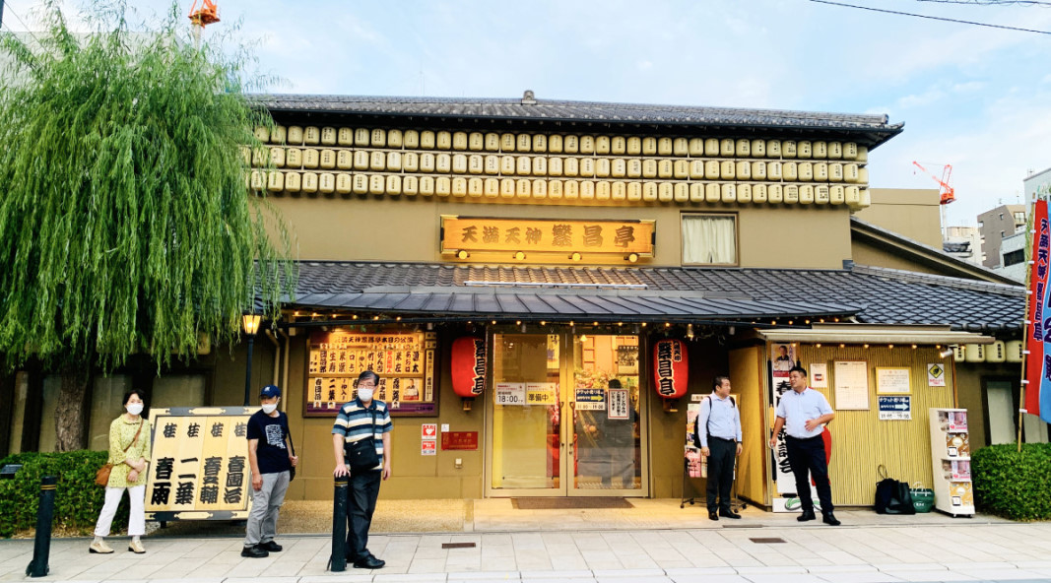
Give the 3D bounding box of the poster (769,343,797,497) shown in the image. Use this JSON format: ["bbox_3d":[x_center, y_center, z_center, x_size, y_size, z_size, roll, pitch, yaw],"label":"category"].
[{"bbox_3d":[3.188,1.570,9.639,0.345,1.870,0.040,1,-8,-5],"label":"poster"}]

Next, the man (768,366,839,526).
[{"bbox_3d":[3.104,1.713,8.882,0.630,1.715,0.400,-5,-10,28],"label":"man"}]

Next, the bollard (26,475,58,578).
[{"bbox_3d":[-4.207,2.040,6.874,0.155,0.825,0.145,0,-9,2],"label":"bollard"}]

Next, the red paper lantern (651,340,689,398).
[{"bbox_3d":[2.013,1.065,10.900,0.470,0.830,0.470,-2,-9,14],"label":"red paper lantern"}]

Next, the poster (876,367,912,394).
[{"bbox_3d":[4.621,1.120,9.913,0.455,0.345,0.025,1,-8,-5],"label":"poster"}]

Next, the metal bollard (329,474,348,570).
[{"bbox_3d":[-1.631,2.019,6.941,0.120,0.840,0.120,1,-8,-5],"label":"metal bollard"}]

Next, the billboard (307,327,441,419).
[{"bbox_3d":[-2.200,1.164,11.303,1.860,1.230,0.100,1,-8,-5],"label":"billboard"}]

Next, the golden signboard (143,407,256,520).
[{"bbox_3d":[-3.334,1.773,8.119,1.190,1.170,0.120,0,-17,0],"label":"golden signboard"}]

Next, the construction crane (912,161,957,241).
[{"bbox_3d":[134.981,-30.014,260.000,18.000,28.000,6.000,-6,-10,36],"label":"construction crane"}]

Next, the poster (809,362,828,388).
[{"bbox_3d":[3.689,1.062,9.920,0.207,0.298,0.010,0,-9,1],"label":"poster"}]

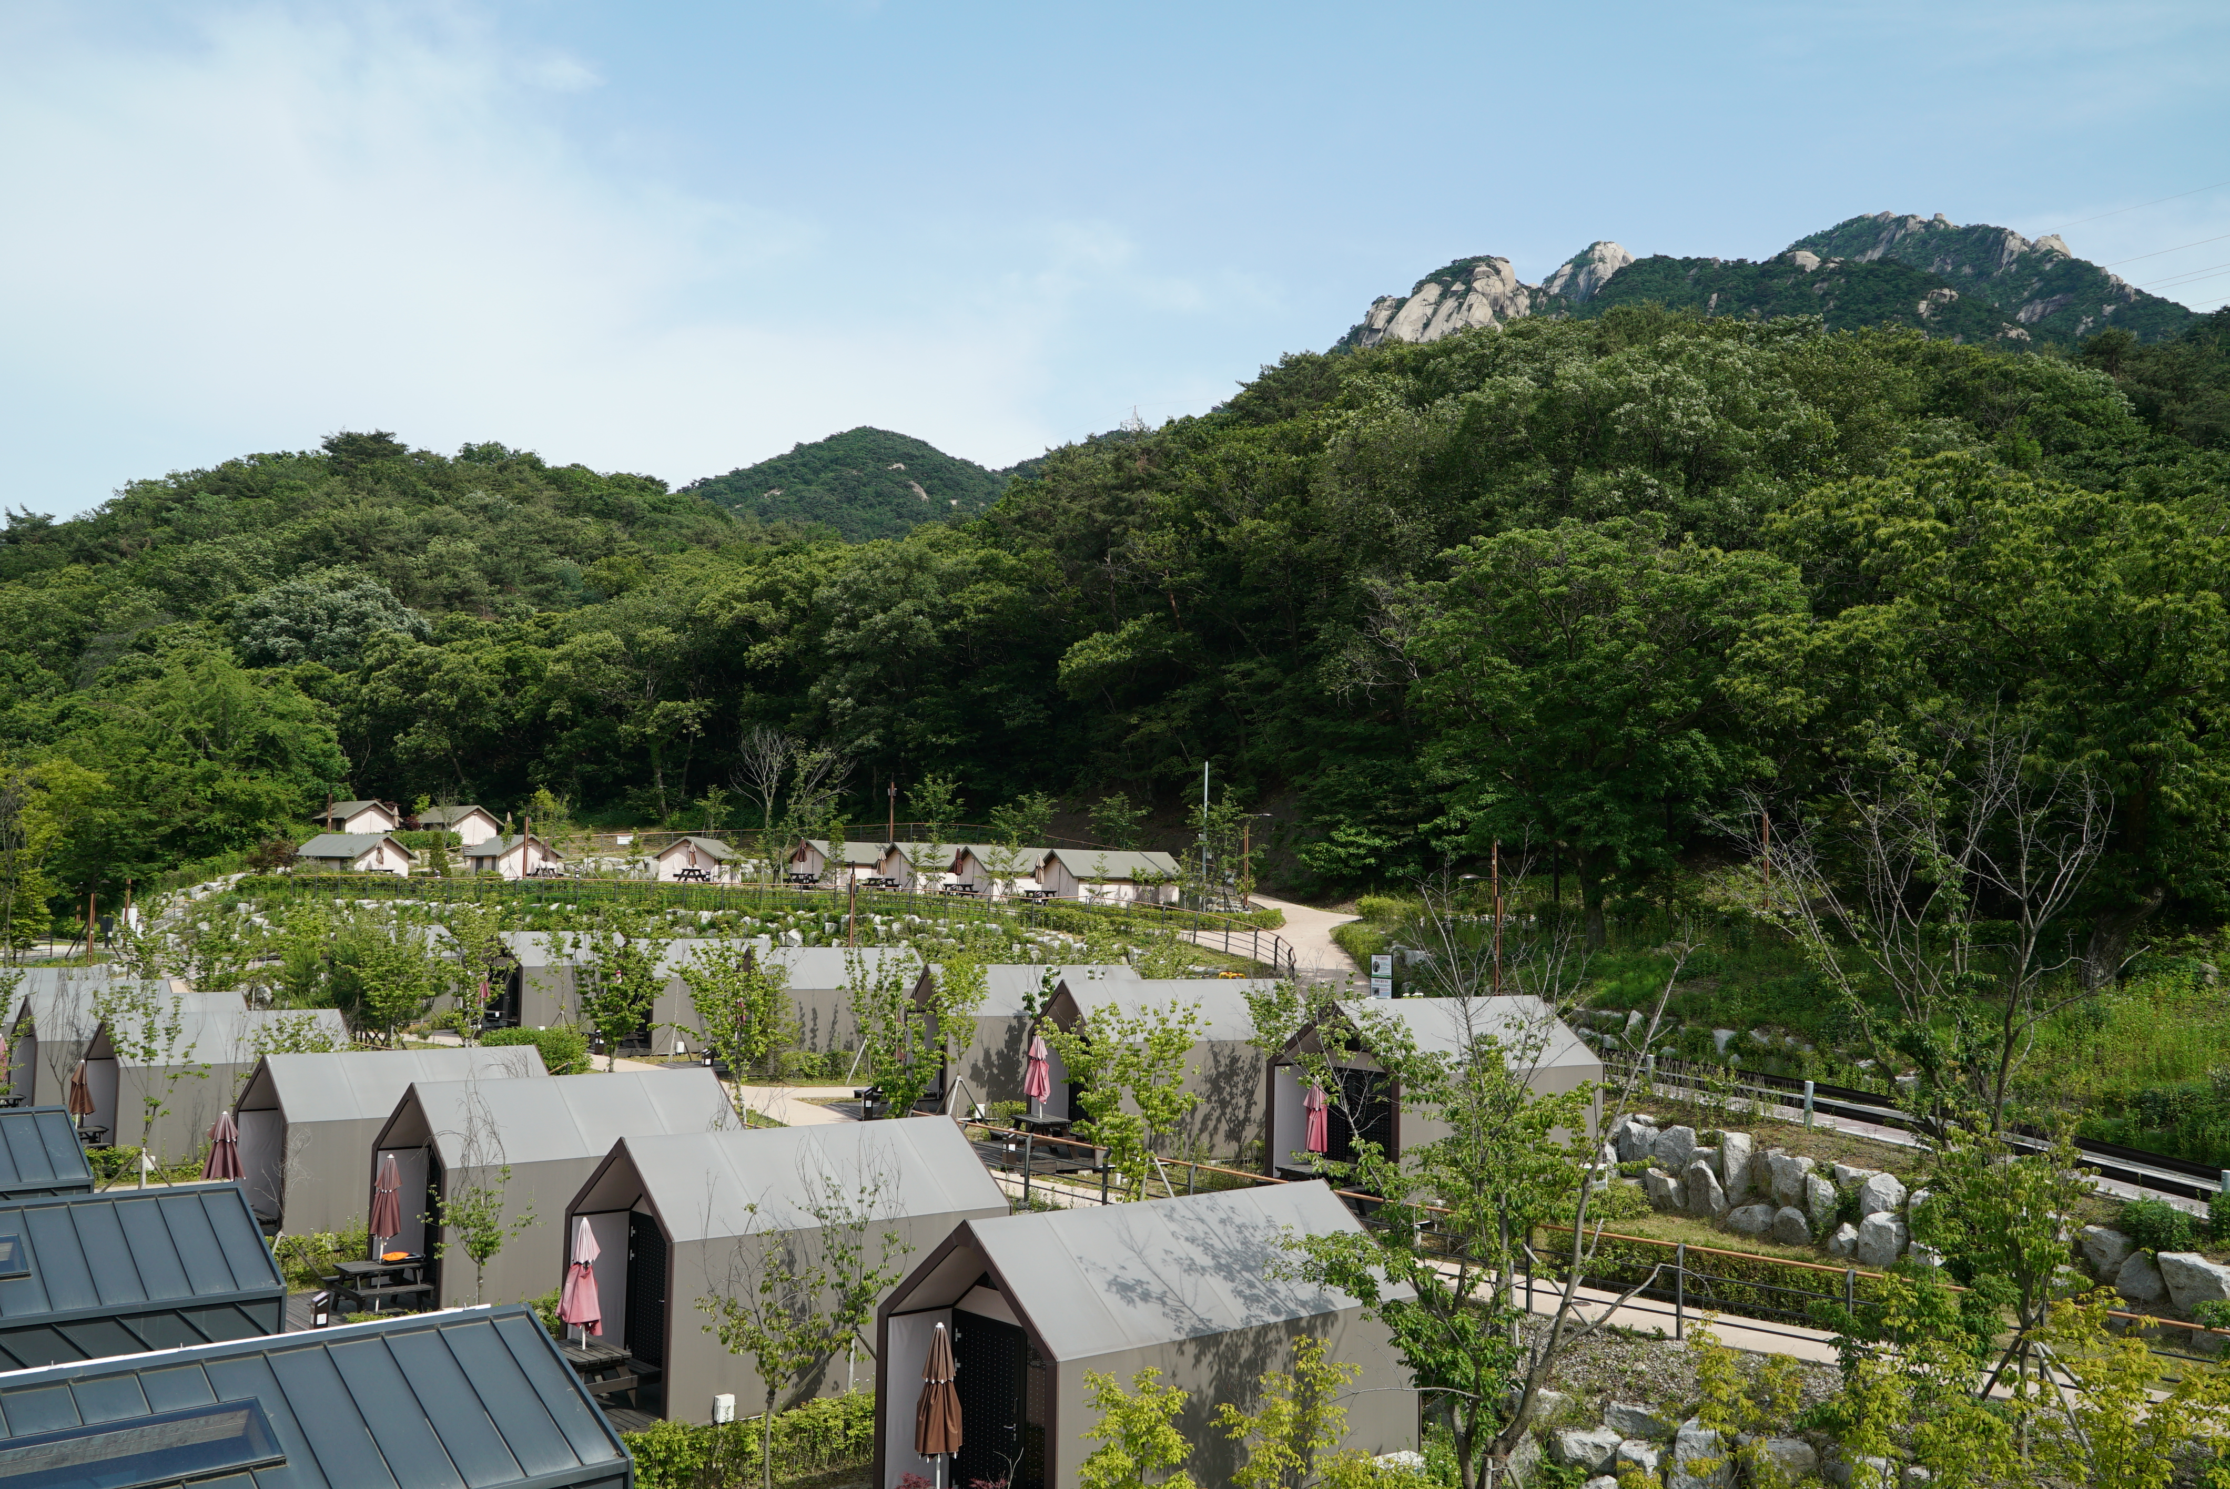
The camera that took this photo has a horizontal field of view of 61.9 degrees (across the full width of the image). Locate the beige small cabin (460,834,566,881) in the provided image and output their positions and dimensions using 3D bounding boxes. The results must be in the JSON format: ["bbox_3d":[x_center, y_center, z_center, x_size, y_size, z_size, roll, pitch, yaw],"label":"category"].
[{"bbox_3d":[-33.365,6.337,102.817,3.550,2.484,5.039,6,-7,-43],"label":"beige small cabin"}]

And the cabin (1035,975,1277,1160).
[{"bbox_3d":[1.333,6.675,38.839,5.459,3.472,3.100,4,-6,-27],"label":"cabin"}]

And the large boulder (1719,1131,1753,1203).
[{"bbox_3d":[10.790,7.355,32.300,0.640,1.220,0.650,-1,-6,25],"label":"large boulder"}]

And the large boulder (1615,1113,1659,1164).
[{"bbox_3d":[9.233,6.983,32.900,0.650,0.880,0.720,5,-6,-40],"label":"large boulder"}]

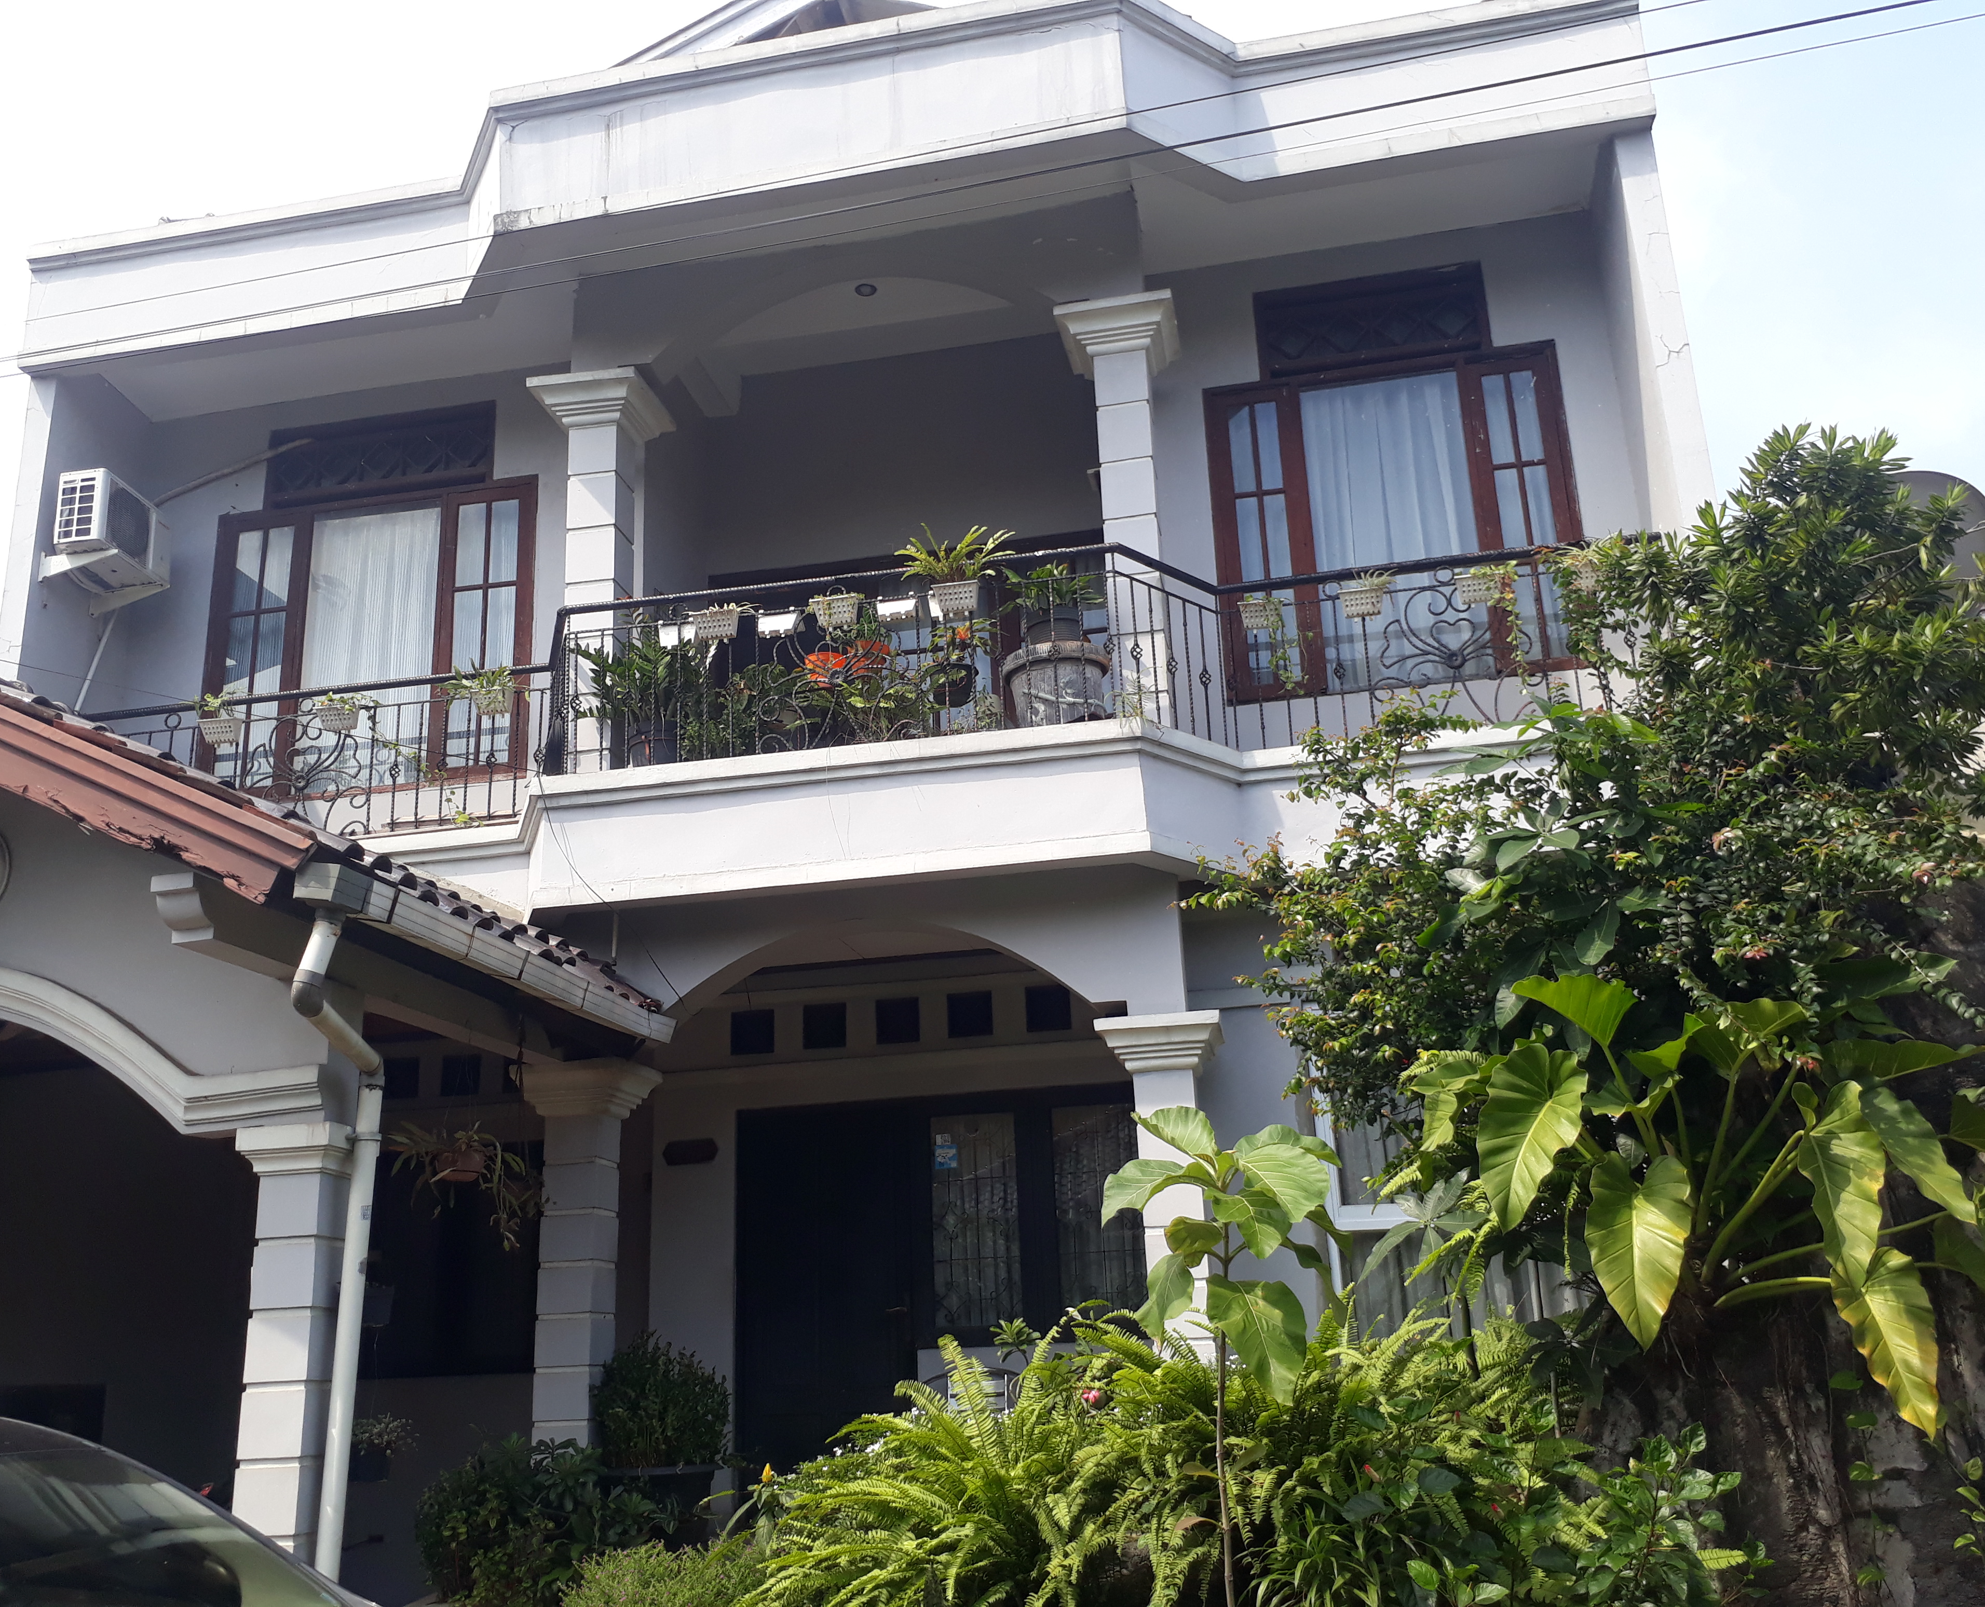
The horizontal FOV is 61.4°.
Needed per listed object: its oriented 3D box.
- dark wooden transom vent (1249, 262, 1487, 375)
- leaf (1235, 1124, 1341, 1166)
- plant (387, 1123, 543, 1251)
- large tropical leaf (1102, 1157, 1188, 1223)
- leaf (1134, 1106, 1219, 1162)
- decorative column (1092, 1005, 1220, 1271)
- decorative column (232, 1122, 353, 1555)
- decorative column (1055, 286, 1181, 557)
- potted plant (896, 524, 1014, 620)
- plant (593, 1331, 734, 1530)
[{"bbox_3d":[2.348,-3.001,10.370,1.404,0.608,0.103,-5,-16,10],"label":"dark wooden transom vent"},{"bbox_3d":[0.840,0.982,4.750,0.270,0.130,0.200,-5,-16,10],"label":"leaf"},{"bbox_3d":[-2.256,1.640,7.150,0.620,0.540,0.550,-5,-16,9],"label":"plant"},{"bbox_3d":[0.444,1.128,4.877,0.250,0.190,0.200,-5,-16,9],"label":"large tropical leaf"},{"bbox_3d":[0.540,0.970,4.901,0.250,0.160,0.200,-5,-16,9],"label":"leaf"},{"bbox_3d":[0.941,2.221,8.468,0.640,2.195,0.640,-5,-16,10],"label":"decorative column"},{"bbox_3d":[-2.458,2.080,5.902,0.370,1.840,0.380,-5,-16,9],"label":"decorative column"},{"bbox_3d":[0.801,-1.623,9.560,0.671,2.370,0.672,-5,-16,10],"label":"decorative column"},{"bbox_3d":[-0.191,-1.272,9.086,0.665,0.493,0.403,-5,-16,10],"label":"potted plant"},{"bbox_3d":[-1.565,3.021,8.016,0.680,0.970,0.660,-5,-16,9],"label":"plant"}]

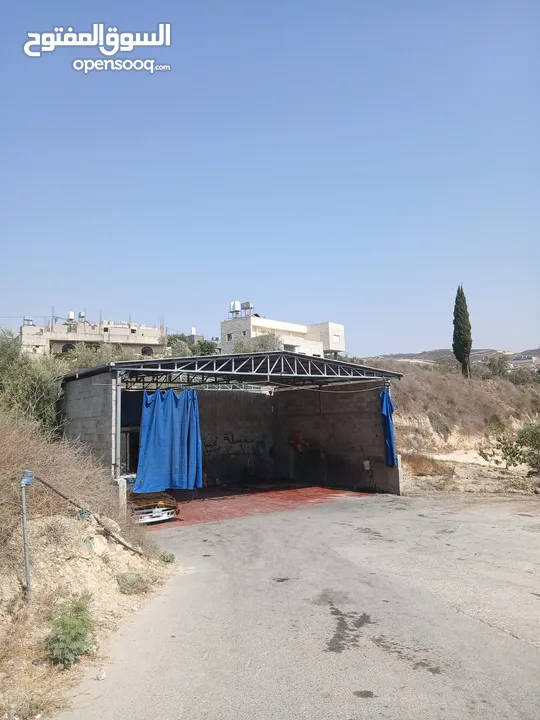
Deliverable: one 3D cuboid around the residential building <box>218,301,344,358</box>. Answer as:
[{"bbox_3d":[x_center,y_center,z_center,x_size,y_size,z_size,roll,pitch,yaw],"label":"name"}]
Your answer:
[{"bbox_3d":[2.413,-3.145,86.269,11.800,8.900,16.600,-7,-9,42],"label":"residential building"}]

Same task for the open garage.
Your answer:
[{"bbox_3d":[-1.740,2.752,21.252,11.852,5.359,7.607,3,-8,-36],"label":"open garage"}]

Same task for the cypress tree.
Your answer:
[{"bbox_3d":[14.594,-2.161,41.000,1.500,7.236,1.500,-1,-7,0],"label":"cypress tree"}]

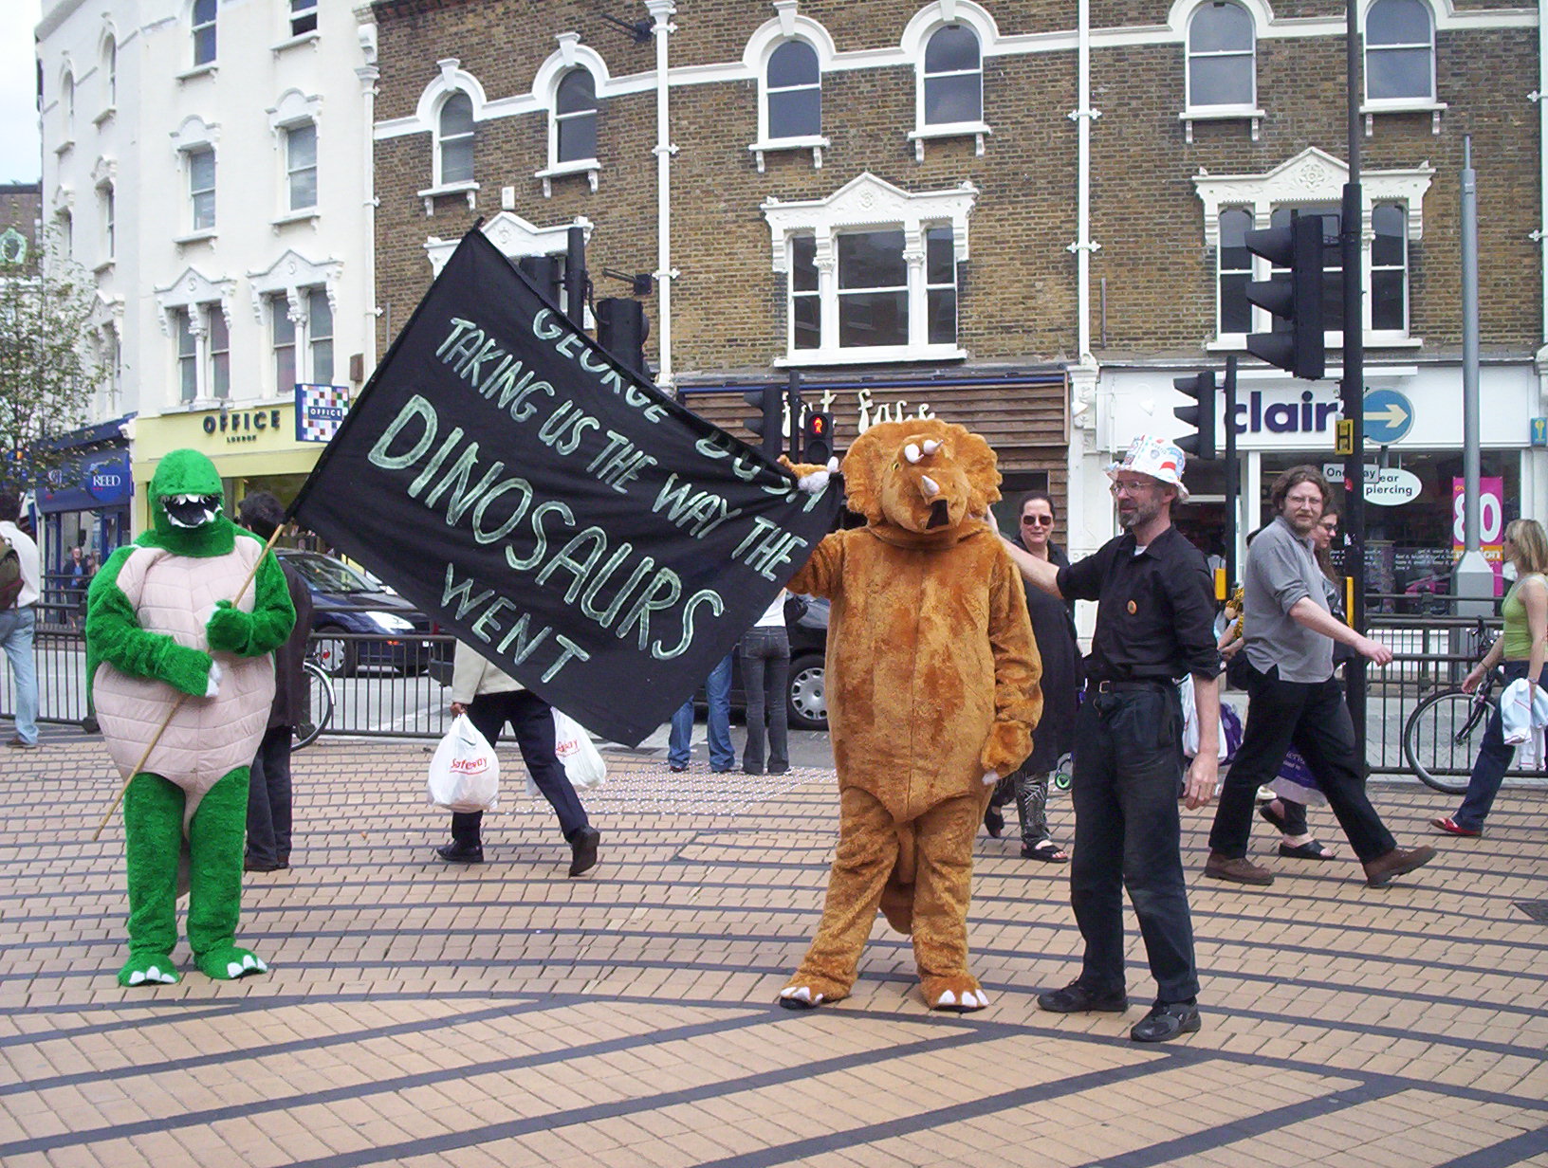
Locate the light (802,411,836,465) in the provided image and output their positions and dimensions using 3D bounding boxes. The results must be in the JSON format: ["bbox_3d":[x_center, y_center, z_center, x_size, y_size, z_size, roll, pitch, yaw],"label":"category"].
[{"bbox_3d":[0.520,-1.667,19.800,0.320,0.650,0.300,0,3,7],"label":"light"}]

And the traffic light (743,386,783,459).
[{"bbox_3d":[-0.126,-1.829,19.800,0.450,0.970,0.310,0,3,13],"label":"traffic light"}]

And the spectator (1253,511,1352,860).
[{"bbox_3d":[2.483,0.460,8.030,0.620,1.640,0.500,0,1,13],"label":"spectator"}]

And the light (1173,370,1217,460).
[{"bbox_3d":[4.620,-1.860,18.700,0.460,0.990,0.310,0,3,14],"label":"light"}]

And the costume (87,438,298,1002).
[{"bbox_3d":[-2.061,0.449,6.000,0.710,1.810,0.660,-1,3,-25],"label":"costume"}]

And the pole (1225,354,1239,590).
[{"bbox_3d":[5.051,-0.776,18.879,0.120,3.540,0.120,0,3,14],"label":"pole"}]

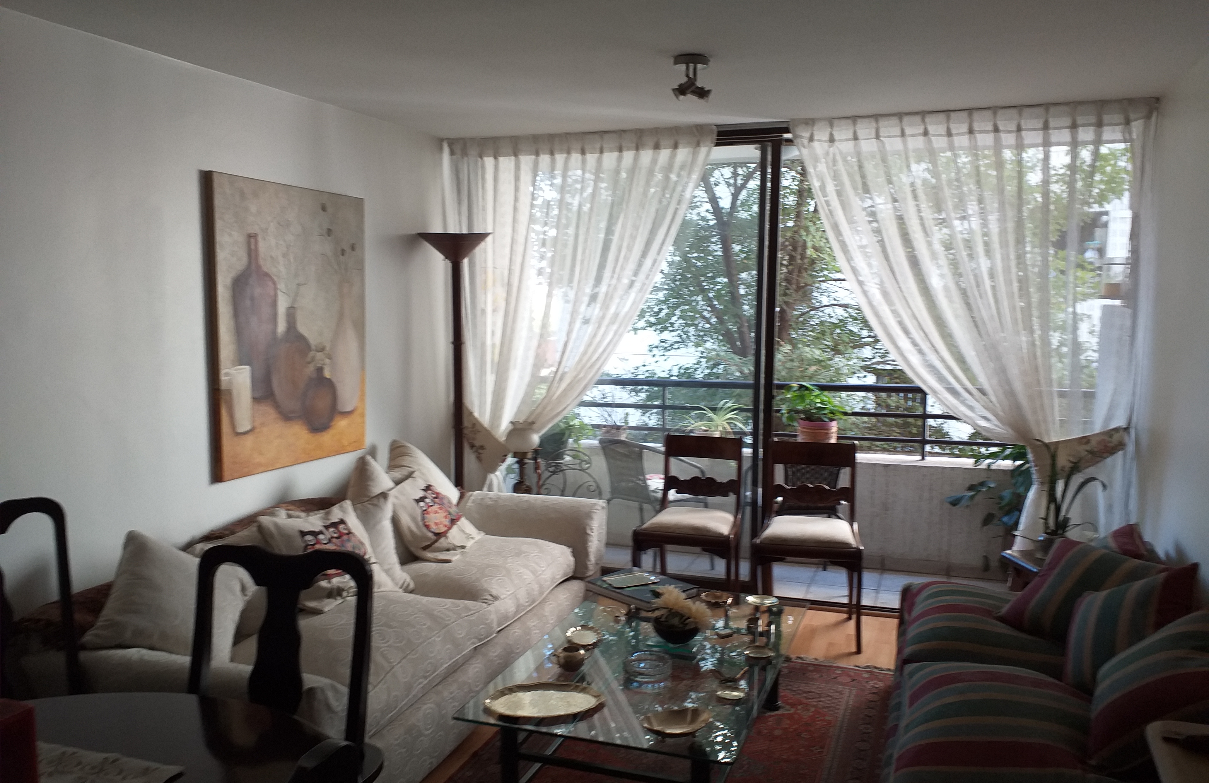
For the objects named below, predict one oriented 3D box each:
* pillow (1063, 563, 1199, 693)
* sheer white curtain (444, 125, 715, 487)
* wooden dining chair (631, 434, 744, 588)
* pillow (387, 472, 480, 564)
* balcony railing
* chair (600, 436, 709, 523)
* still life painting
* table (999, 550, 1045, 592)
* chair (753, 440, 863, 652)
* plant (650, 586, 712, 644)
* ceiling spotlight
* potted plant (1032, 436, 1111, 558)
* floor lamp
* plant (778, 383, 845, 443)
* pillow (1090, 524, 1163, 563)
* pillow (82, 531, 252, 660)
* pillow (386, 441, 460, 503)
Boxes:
[{"bbox_3d":[1.479,0.653,2.522,0.140,0.360,0.400,23,-18,-14],"label":"pillow"},{"bbox_3d":[-0.169,-0.139,4.754,1.500,2.330,0.130,2,6,19],"label":"sheer white curtain"},{"bbox_3d":[0.423,0.660,4.260,0.455,0.860,0.490,2,6,19],"label":"wooden dining chair"},{"bbox_3d":[-0.734,0.544,3.973,0.140,0.410,0.410,-44,-2,14],"label":"pillow"},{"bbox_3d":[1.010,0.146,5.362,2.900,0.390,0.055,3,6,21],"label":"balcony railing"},{"bbox_3d":[0.261,0.646,5.264,0.550,0.770,0.530,-4,7,-38],"label":"chair"},{"bbox_3d":[-1.290,-0.272,3.809,0.035,1.160,0.945,2,6,19],"label":"still life painting"},{"bbox_3d":[1.832,0.932,3.635,0.350,0.500,0.340,0,6,-10],"label":"table"},{"bbox_3d":[0.933,0.674,4.142,0.465,0.855,0.490,2,6,12],"label":"chair"},{"bbox_3d":[0.248,0.729,2.958,0.195,0.180,0.160,1,6,5],"label":"plant"},{"bbox_3d":[0.308,-1.111,3.229,0.140,0.150,0.130,1,6,5],"label":"ceiling spotlight"},{"bbox_3d":[1.803,0.411,3.513,0.290,0.470,0.250,3,6,21],"label":"potted plant"},{"bbox_3d":[-0.751,0.098,4.785,0.380,1.850,0.380,3,6,21],"label":"floor lamp"},{"bbox_3d":[1.219,0.144,5.356,0.390,0.410,0.390,2,6,19],"label":"plant"},{"bbox_3d":[1.758,0.661,3.170,0.140,0.380,0.410,20,-9,-8],"label":"pillow"},{"bbox_3d":[-1.319,0.670,2.812,0.430,0.430,0.150,24,-51,-30],"label":"pillow"},{"bbox_3d":[-0.852,0.448,4.214,0.140,0.450,0.450,-42,15,7],"label":"pillow"}]

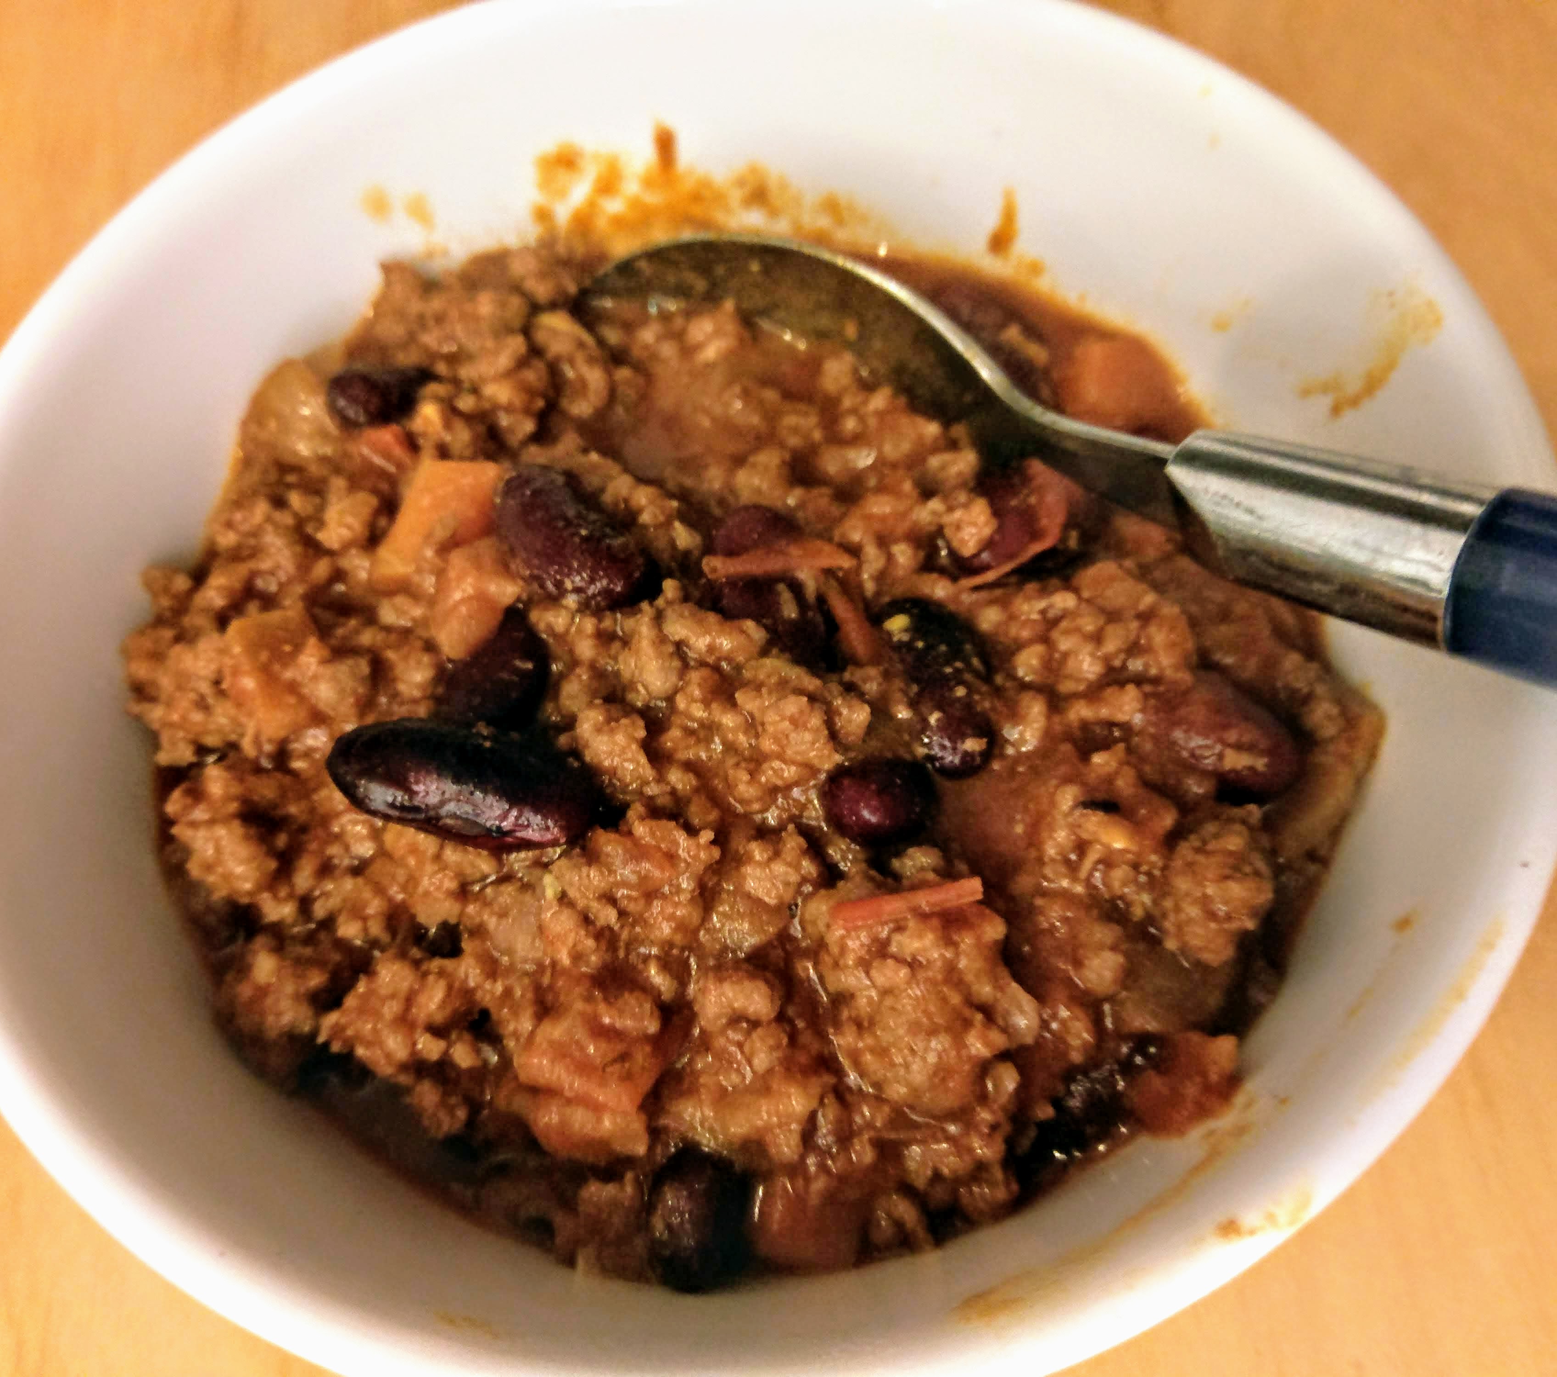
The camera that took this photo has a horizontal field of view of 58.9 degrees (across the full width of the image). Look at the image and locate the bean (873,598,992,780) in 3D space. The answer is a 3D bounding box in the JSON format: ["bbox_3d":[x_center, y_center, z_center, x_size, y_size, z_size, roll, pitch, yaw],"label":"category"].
[{"bbox_3d":[0.013,0.000,0.121,0.008,0.008,0.017,-21,65,-6],"label":"bean"}]

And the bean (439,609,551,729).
[{"bbox_3d":[-0.026,-0.002,0.124,0.009,0.008,0.014,26,69,15],"label":"bean"}]

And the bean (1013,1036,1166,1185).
[{"bbox_3d":[0.024,0.032,0.107,0.014,0.008,0.008,-39,68,-13],"label":"bean"}]

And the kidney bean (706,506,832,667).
[{"bbox_3d":[0.000,-0.009,0.126,0.009,0.008,0.018,-25,66,-7],"label":"kidney bean"}]

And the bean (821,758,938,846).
[{"bbox_3d":[0.009,0.010,0.117,0.012,0.008,0.008,1,65,5],"label":"bean"}]

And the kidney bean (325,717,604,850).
[{"bbox_3d":[-0.027,0.008,0.116,0.025,0.008,0.009,13,66,10],"label":"kidney bean"}]

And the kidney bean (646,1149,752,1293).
[{"bbox_3d":[-0.006,0.040,0.105,0.008,0.008,0.011,-1,65,4],"label":"kidney bean"}]

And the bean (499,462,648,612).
[{"bbox_3d":[-0.019,-0.014,0.129,0.009,0.008,0.019,-40,68,-14],"label":"bean"}]

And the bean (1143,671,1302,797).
[{"bbox_3d":[0.038,0.004,0.117,0.015,0.008,0.009,32,71,18],"label":"bean"}]

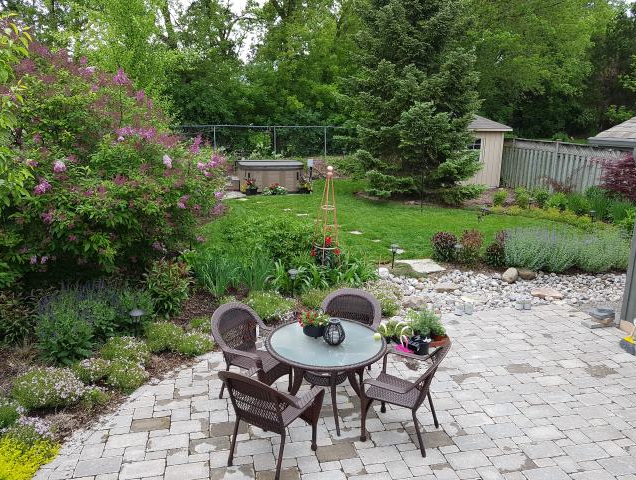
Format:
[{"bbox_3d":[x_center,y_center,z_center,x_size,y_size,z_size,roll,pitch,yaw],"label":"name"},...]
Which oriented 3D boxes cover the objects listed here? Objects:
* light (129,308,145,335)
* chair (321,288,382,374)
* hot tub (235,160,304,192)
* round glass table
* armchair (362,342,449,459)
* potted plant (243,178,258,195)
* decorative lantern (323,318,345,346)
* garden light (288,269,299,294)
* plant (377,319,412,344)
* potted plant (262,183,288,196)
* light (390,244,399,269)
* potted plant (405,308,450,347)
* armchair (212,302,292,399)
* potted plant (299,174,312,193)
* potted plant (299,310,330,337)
[{"bbox_3d":[-2.367,1.117,6.335,0.190,0.420,0.190,-5,15,-21],"label":"light"},{"bbox_3d":[0.284,1.061,5.248,0.640,0.900,0.620,5,13,21],"label":"chair"},{"bbox_3d":[-1.657,-2.192,16.654,2.100,0.910,2.100,-1,12,-8],"label":"hot tub"},{"bbox_3d":[0.085,1.364,4.899,1.200,0.730,1.200,0,13,0],"label":"round glass table"},{"bbox_3d":[0.768,1.296,4.176,0.620,0.900,0.640,6,13,25],"label":"armchair"},{"bbox_3d":[-2.303,-1.816,16.332,0.500,0.520,0.440,0,13,0],"label":"potted plant"},{"bbox_3d":[0.158,0.849,4.467,0.200,0.220,0.200,1,12,0],"label":"decorative lantern"},{"bbox_3d":[-0.387,0.681,7.562,0.150,0.430,0.150,1,12,0],"label":"garden light"},{"bbox_3d":[1.046,1.206,6.522,0.460,0.280,0.360,2,14,10],"label":"plant"},{"bbox_3d":[-1.454,-1.781,16.388,0.850,0.460,0.500,0,13,0],"label":"potted plant"},{"bbox_3d":[1.540,0.344,9.682,0.170,0.480,0.170,2,14,9],"label":"light"},{"bbox_3d":[1.470,1.153,6.377,0.520,0.450,0.460,3,14,14],"label":"potted plant"},{"bbox_3d":[-0.632,1.144,4.818,0.620,0.900,0.640,7,14,28],"label":"armchair"},{"bbox_3d":[-0.409,-1.889,16.324,0.460,0.580,0.440,0,13,0],"label":"potted plant"},{"bbox_3d":[-0.038,0.797,4.650,0.290,0.240,0.270,1,12,0],"label":"potted plant"}]

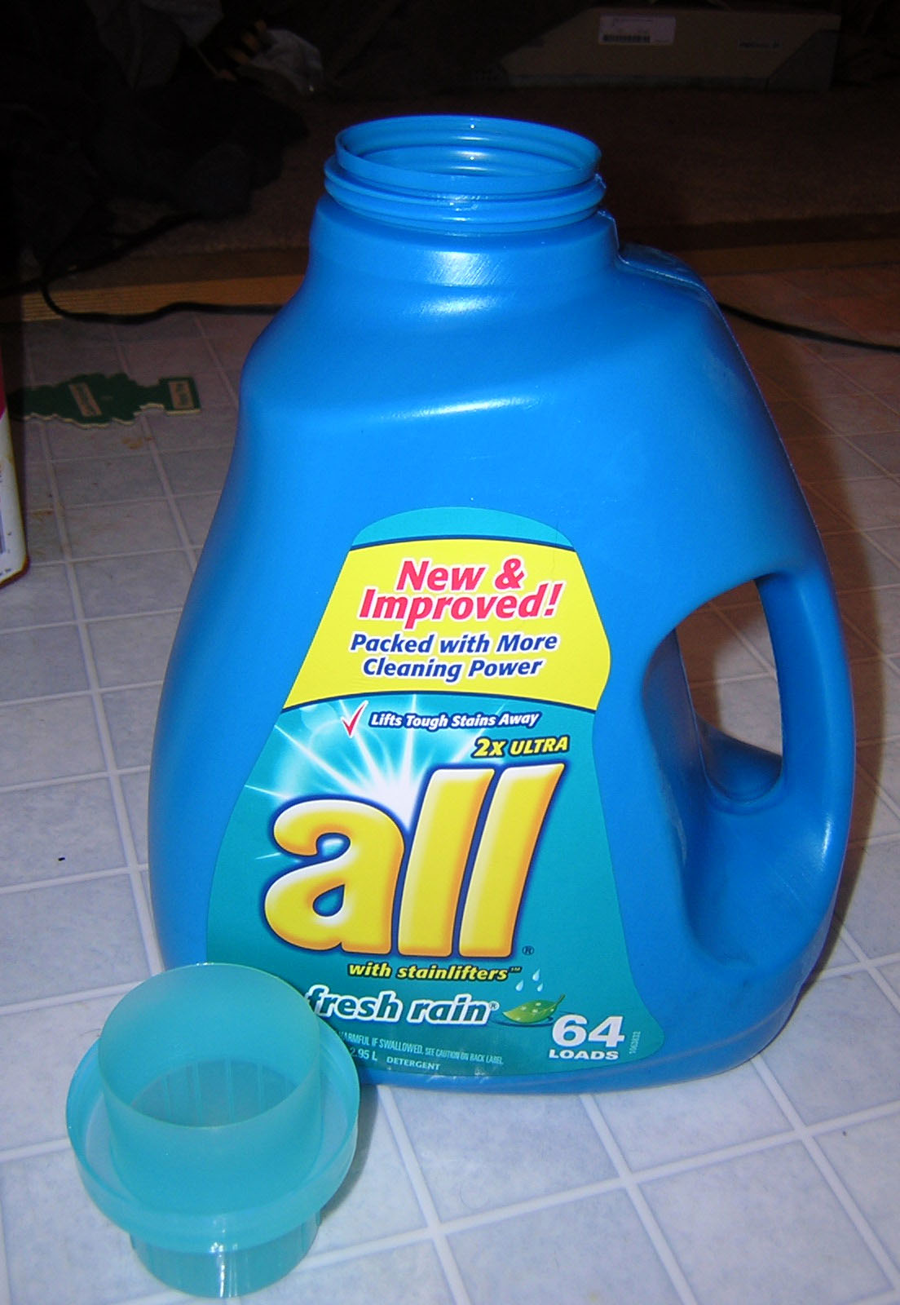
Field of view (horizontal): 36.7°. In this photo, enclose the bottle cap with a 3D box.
[{"bbox_3d":[-0.058,0.120,0.339,0.071,0.067,0.071,3,34,-2],"label":"bottle cap"}]

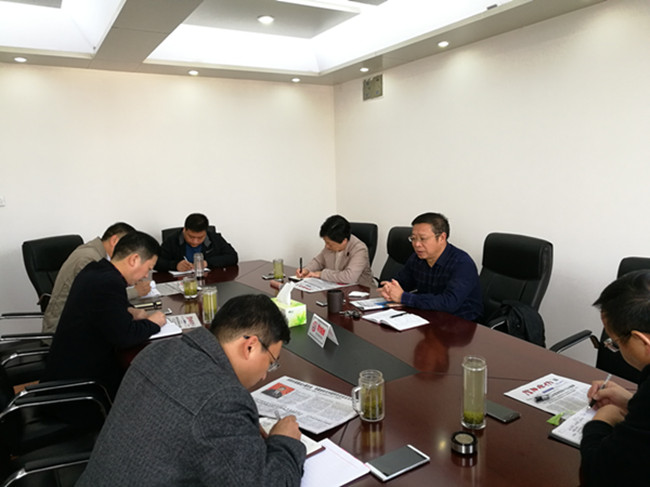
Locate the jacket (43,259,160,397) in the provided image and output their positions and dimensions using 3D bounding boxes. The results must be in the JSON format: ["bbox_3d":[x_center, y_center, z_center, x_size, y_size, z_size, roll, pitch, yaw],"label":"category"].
[{"bbox_3d":[-1.075,0.375,2.447,0.560,0.600,0.500,-7,9,-33],"label":"jacket"}]

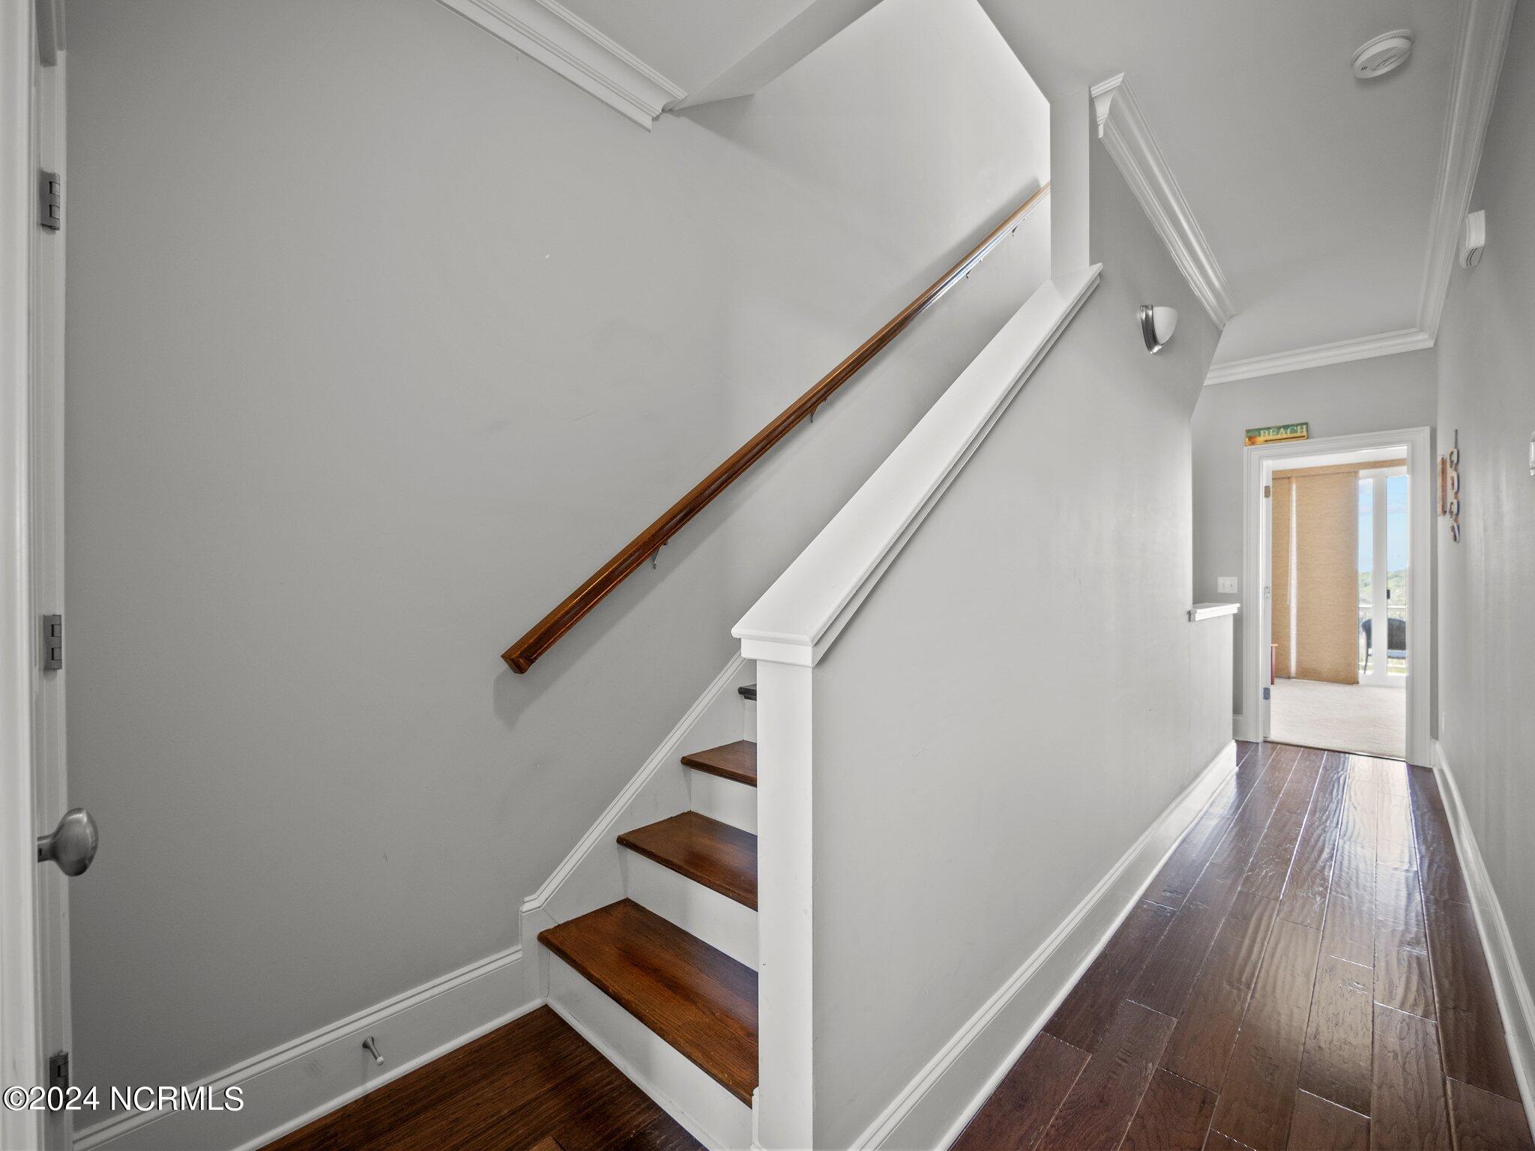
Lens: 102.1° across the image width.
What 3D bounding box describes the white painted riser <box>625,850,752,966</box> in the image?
[{"bbox_3d":[-0.104,0.924,1.660,0.887,0.167,0.022,0,0,42],"label":"white painted riser"}]

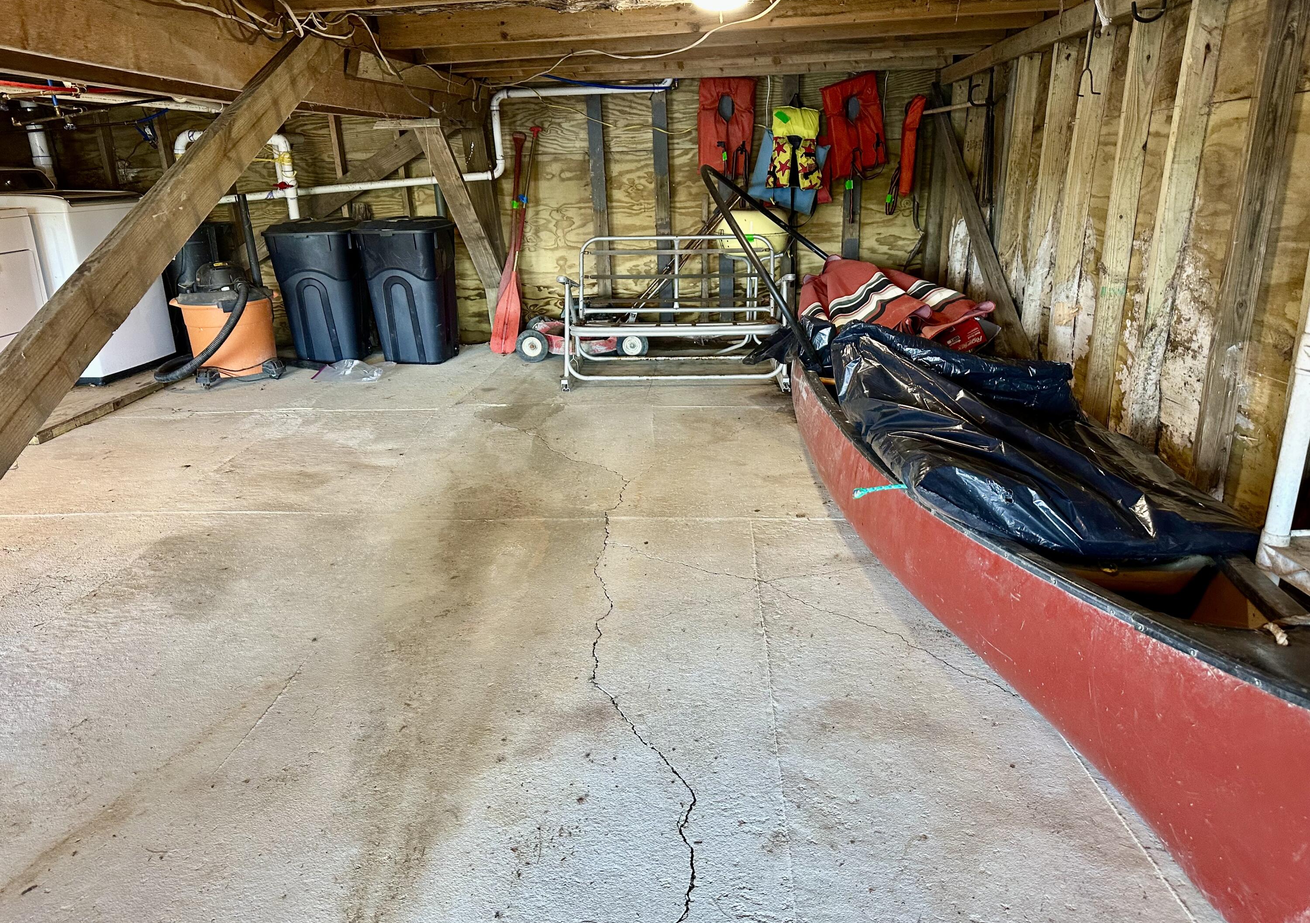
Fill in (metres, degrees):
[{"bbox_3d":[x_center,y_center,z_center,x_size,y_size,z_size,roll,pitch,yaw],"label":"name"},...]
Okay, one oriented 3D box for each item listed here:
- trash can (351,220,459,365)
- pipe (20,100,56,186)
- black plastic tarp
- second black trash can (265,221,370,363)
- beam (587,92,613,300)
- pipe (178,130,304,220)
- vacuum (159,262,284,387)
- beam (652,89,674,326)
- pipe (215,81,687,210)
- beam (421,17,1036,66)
[{"bbox_3d":[-1.474,-1.081,5.678,0.500,0.850,0.580,-2,20,1],"label":"trash can"},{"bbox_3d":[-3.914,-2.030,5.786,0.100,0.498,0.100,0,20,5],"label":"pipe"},{"bbox_3d":[1.024,-0.141,2.669,0.840,0.300,1.530,0,20,5],"label":"black plastic tarp"},{"bbox_3d":[-2.067,-1.101,5.795,0.500,0.850,0.580,-2,20,1],"label":"second black trash can"},{"bbox_3d":[-0.353,-1.654,5.915,0.089,1.450,0.040,0,20,5],"label":"beam"},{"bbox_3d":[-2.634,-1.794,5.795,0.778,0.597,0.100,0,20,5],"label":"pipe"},{"bbox_3d":[-2.515,-0.835,5.354,0.660,0.680,0.570,-7,20,-14],"label":"vacuum"},{"bbox_3d":[0.052,-1.642,5.885,0.089,1.500,0.040,0,20,5],"label":"beam"},{"bbox_3d":[-1.400,-2.004,5.785,3.103,0.653,0.110,0,20,5],"label":"pipe"},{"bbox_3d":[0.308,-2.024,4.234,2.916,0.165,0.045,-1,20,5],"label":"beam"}]

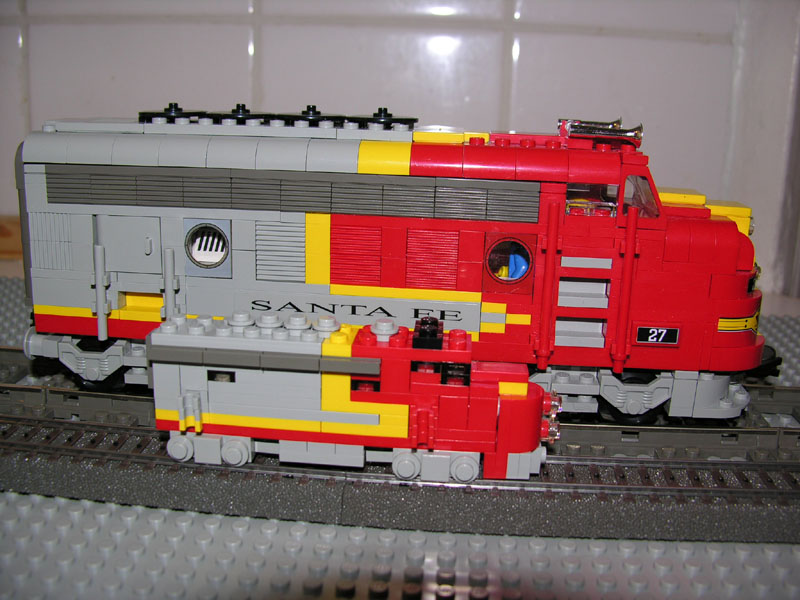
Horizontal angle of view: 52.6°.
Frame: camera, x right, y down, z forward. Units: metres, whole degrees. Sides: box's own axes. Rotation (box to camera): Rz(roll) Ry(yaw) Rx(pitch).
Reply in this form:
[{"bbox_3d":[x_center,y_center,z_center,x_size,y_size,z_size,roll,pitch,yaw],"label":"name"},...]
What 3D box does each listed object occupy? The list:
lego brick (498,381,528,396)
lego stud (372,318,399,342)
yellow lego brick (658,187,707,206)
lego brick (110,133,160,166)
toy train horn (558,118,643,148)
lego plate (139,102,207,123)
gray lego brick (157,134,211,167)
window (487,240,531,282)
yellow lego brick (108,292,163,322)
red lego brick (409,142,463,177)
[{"bbox_3d":[0.031,0.023,0.223,0.008,0.003,0.008,3,14,4],"label":"lego brick"},{"bbox_3d":[-0.004,0.008,0.222,0.008,0.005,0.008,3,14,4],"label":"lego stud"},{"bbox_3d":[0.090,-0.034,0.263,0.016,0.003,0.016,3,14,5],"label":"yellow lego brick"},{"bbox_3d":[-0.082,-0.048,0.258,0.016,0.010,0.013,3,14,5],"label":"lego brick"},{"bbox_3d":[0.064,-0.054,0.260,0.027,0.010,0.016,3,14,5],"label":"toy train horn"},{"bbox_3d":[-0.076,-0.063,0.273,0.024,0.007,0.024,3,14,5],"label":"lego plate"},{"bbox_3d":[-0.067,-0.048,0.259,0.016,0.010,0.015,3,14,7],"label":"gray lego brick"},{"bbox_3d":[0.034,-0.013,0.250,0.014,0.014,0.004,3,14,5],"label":"window"},{"bbox_3d":[-0.084,0.001,0.268,0.016,0.010,0.008,3,14,4],"label":"yellow lego brick"},{"bbox_3d":[0.012,-0.044,0.251,0.016,0.010,0.016,3,14,5],"label":"red lego brick"}]

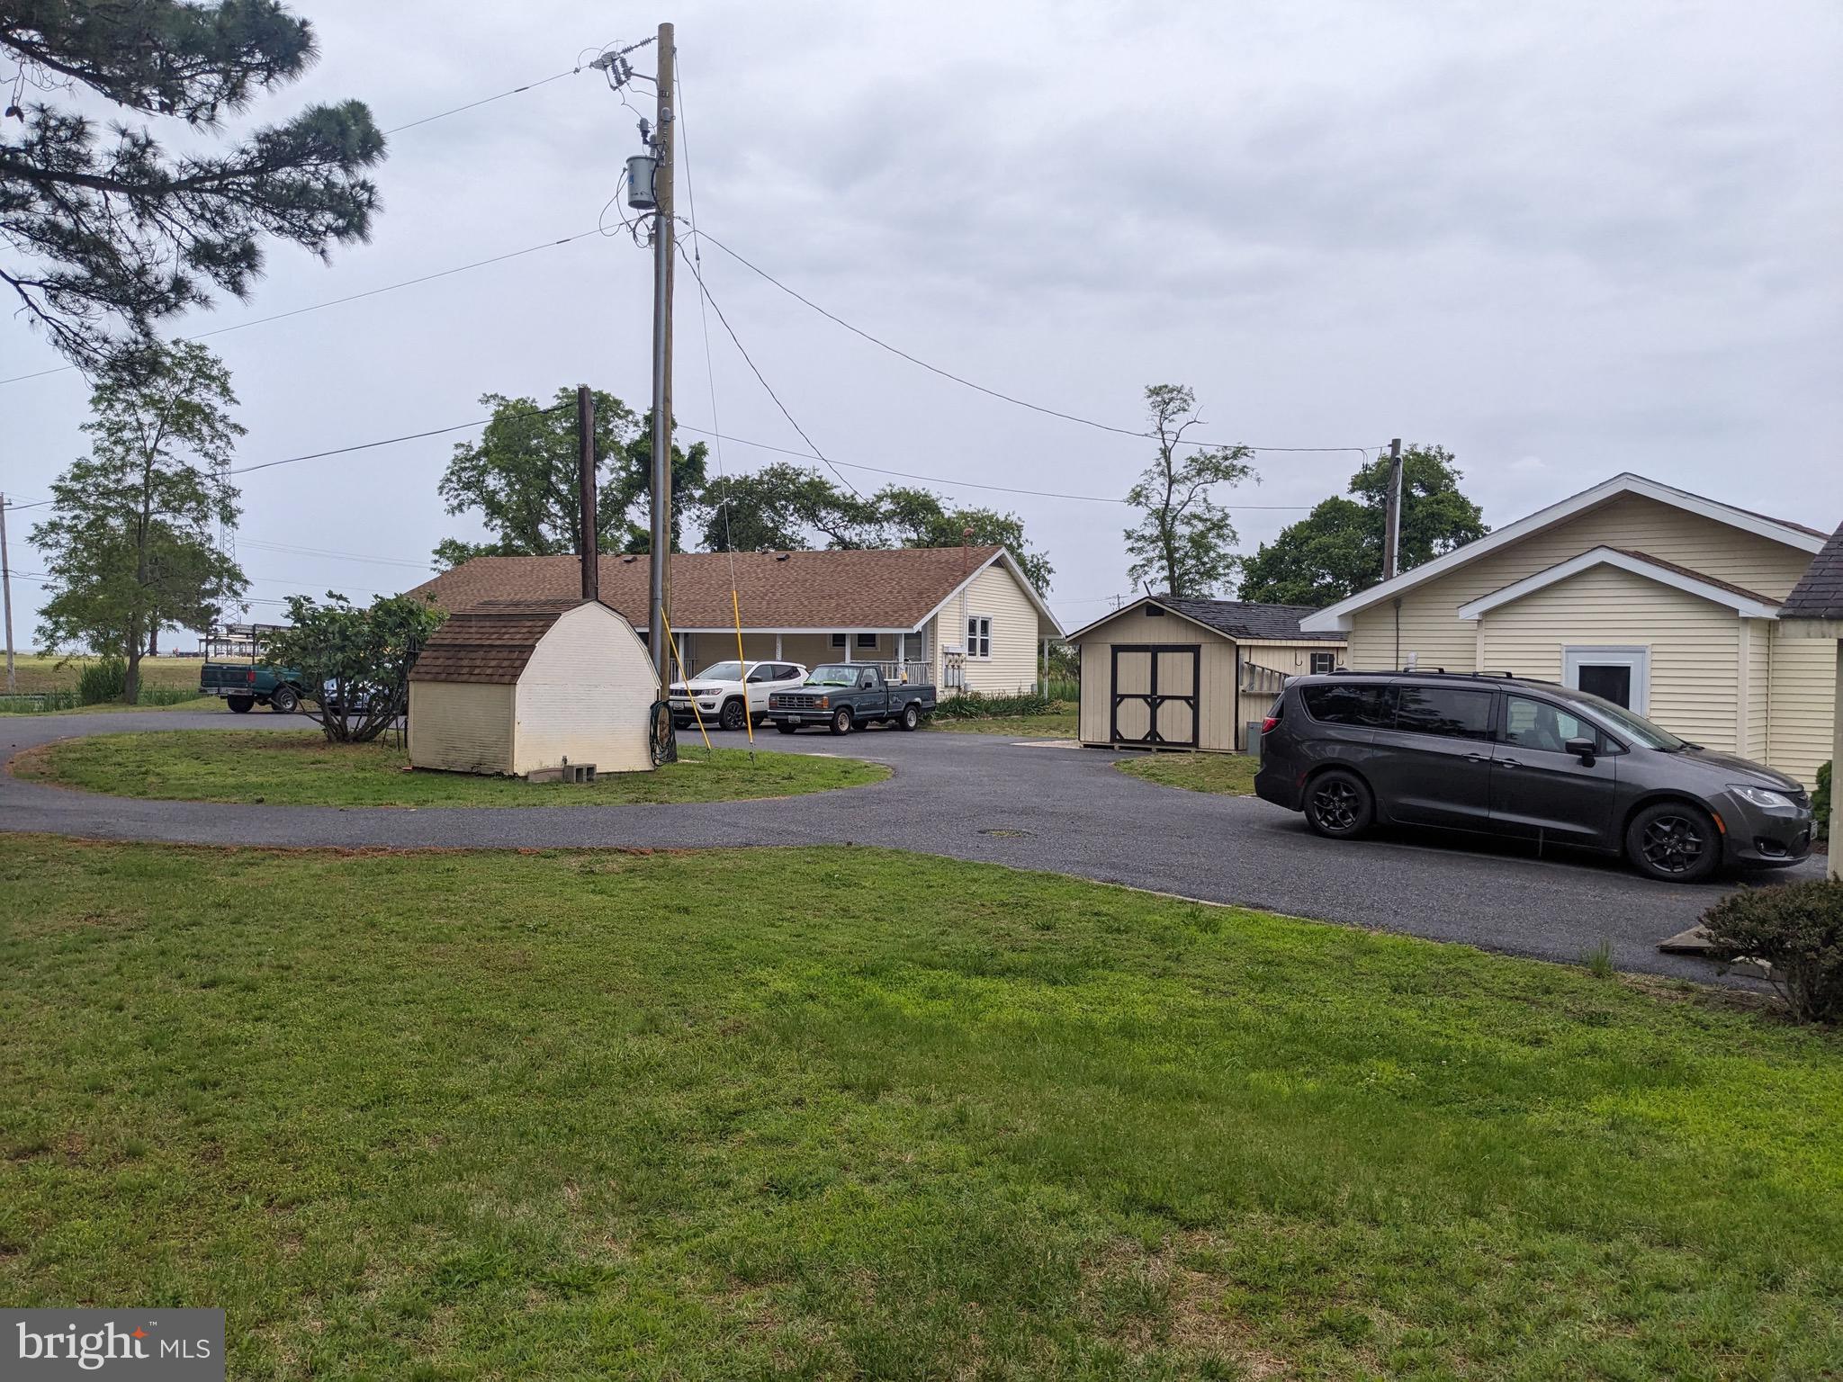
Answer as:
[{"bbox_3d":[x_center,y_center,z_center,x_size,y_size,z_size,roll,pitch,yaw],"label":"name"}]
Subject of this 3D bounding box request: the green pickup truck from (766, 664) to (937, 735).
[{"bbox_3d":[-1.553,0.153,33.614,1.720,1.630,4.580,1,1,31],"label":"green pickup truck"}]

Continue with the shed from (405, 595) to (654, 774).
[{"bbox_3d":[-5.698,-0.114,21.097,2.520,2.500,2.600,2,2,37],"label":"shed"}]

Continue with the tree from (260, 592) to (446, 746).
[{"bbox_3d":[-10.603,-0.451,27.006,3.310,2.800,3.200,0,1,-21],"label":"tree"}]

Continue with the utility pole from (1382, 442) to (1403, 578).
[{"bbox_3d":[11.060,-2.443,33.956,0.270,7.150,0.270,2,1,0],"label":"utility pole"}]

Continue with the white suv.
[{"bbox_3d":[-4.500,0.090,35.600,1.850,1.640,4.400,1,1,30],"label":"white suv"}]

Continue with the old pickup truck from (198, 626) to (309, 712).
[{"bbox_3d":[-17.783,-0.585,41.308,1.980,2.430,5.300,1,1,21],"label":"old pickup truck"}]

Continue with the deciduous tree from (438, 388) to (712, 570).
[{"bbox_3d":[-15.872,-6.719,64.885,12.260,13.730,11.000,0,1,-14],"label":"deciduous tree"}]

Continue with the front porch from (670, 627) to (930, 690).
[{"bbox_3d":[-4.877,-1.098,51.620,11.800,2.450,2.000,1,1,33],"label":"front porch"}]

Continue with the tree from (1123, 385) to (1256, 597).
[{"bbox_3d":[10.313,-5.525,54.901,5.080,12.260,5.000,1,1,11],"label":"tree"}]

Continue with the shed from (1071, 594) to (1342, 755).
[{"bbox_3d":[6.493,-0.330,29.403,6.000,2.920,3.900,0,2,-45],"label":"shed"}]

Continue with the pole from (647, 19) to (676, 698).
[{"bbox_3d":[-4.098,-4.693,22.914,0.340,11.700,0.340,1,1,0],"label":"pole"}]

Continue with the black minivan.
[{"bbox_3d":[6.000,0.718,14.480,5.170,1.770,2.050,5,3,38],"label":"black minivan"}]

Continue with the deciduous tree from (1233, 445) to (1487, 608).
[{"bbox_3d":[16.325,-4.132,52.931,8.950,9.680,8.800,1,1,17],"label":"deciduous tree"}]

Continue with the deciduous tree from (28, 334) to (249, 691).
[{"bbox_3d":[-26.387,-5.659,48.403,6.480,12.220,6.400,0,1,-29],"label":"deciduous tree"}]

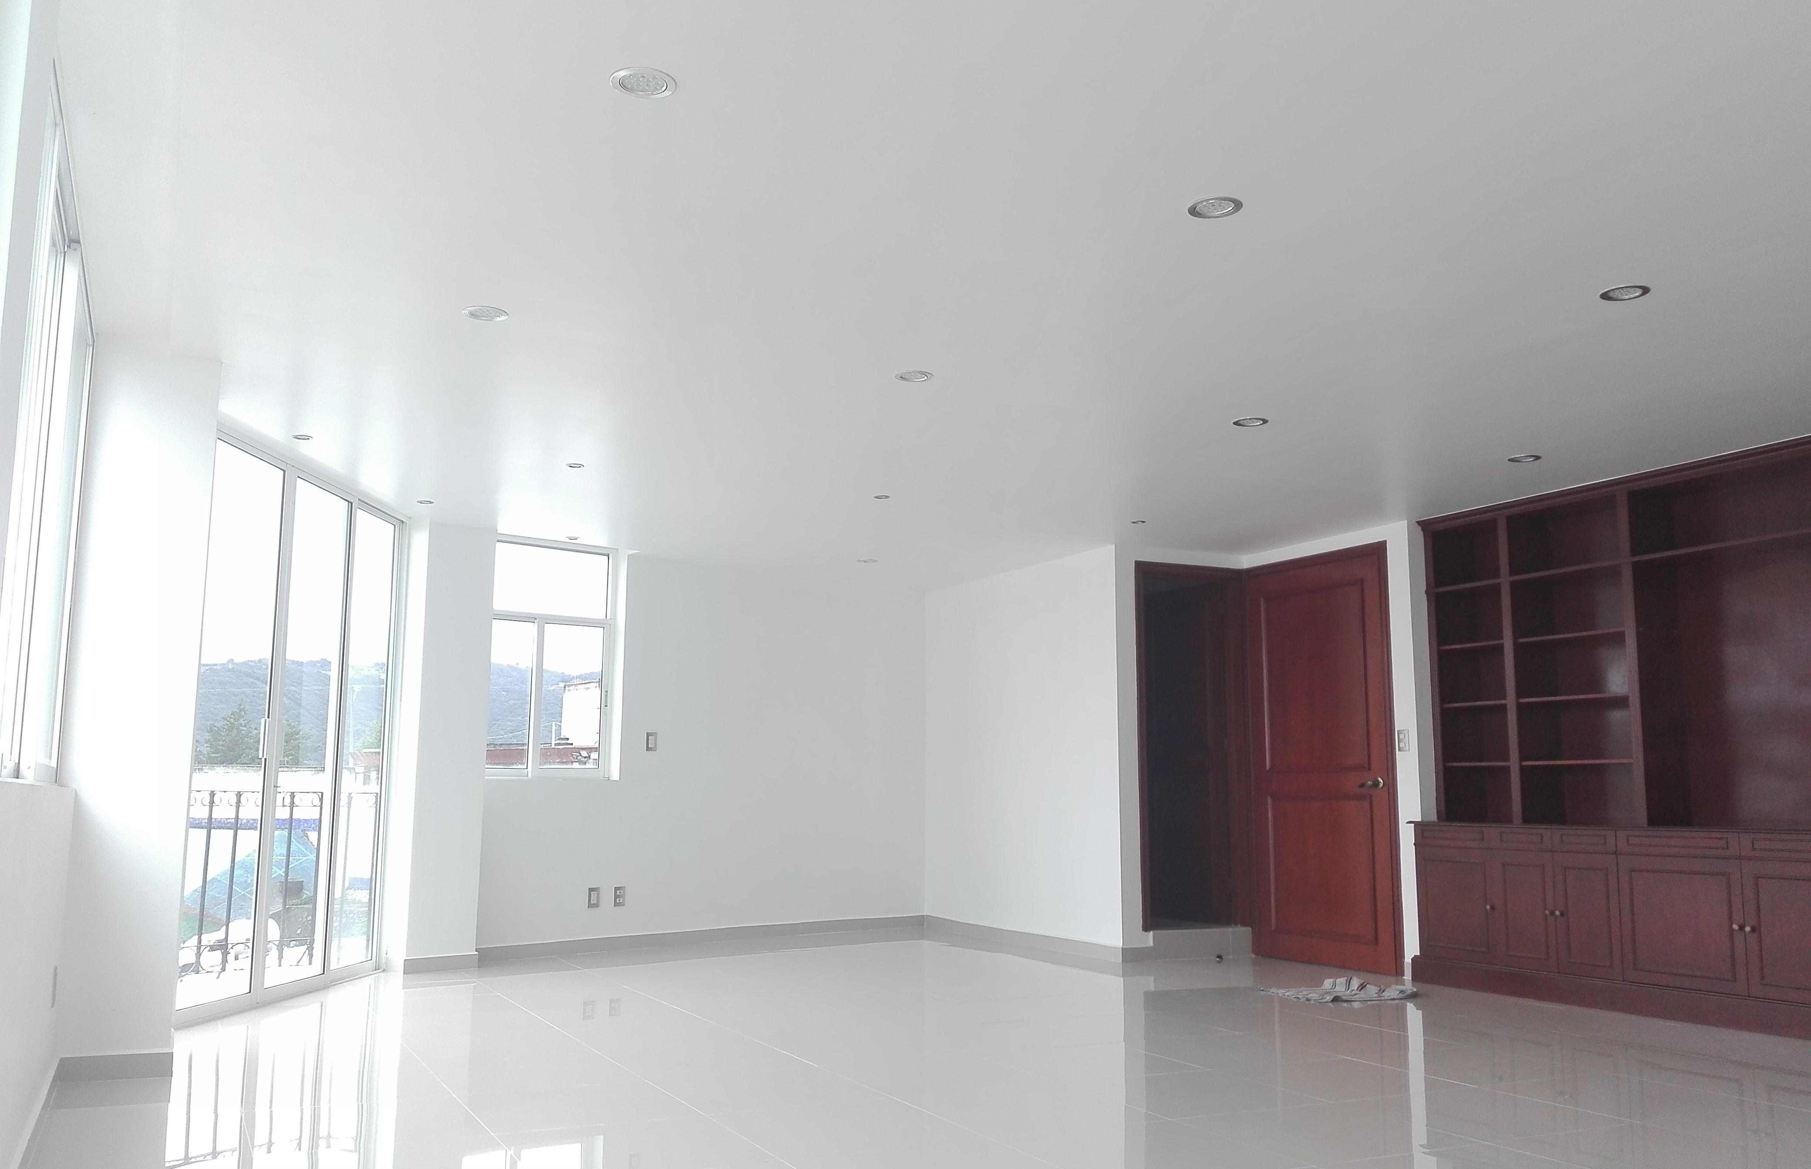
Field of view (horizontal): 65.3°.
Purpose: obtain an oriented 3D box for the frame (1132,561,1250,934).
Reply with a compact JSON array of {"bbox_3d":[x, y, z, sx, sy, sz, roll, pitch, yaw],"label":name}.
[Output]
[{"bbox_3d":[1.735,0.972,8.616,0.787,2.191,0.120,4,-9,-24],"label":"frame"}]

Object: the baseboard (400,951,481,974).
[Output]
[{"bbox_3d":[-2.497,2.050,7.615,0.398,0.083,0.020,7,-11,-36],"label":"baseboard"}]

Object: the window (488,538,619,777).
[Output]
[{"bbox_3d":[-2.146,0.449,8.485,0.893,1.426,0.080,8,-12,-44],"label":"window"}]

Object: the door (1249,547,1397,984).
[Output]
[{"bbox_3d":[2.415,1.015,8.217,0.080,2.341,1.100,5,-10,-30],"label":"door"}]

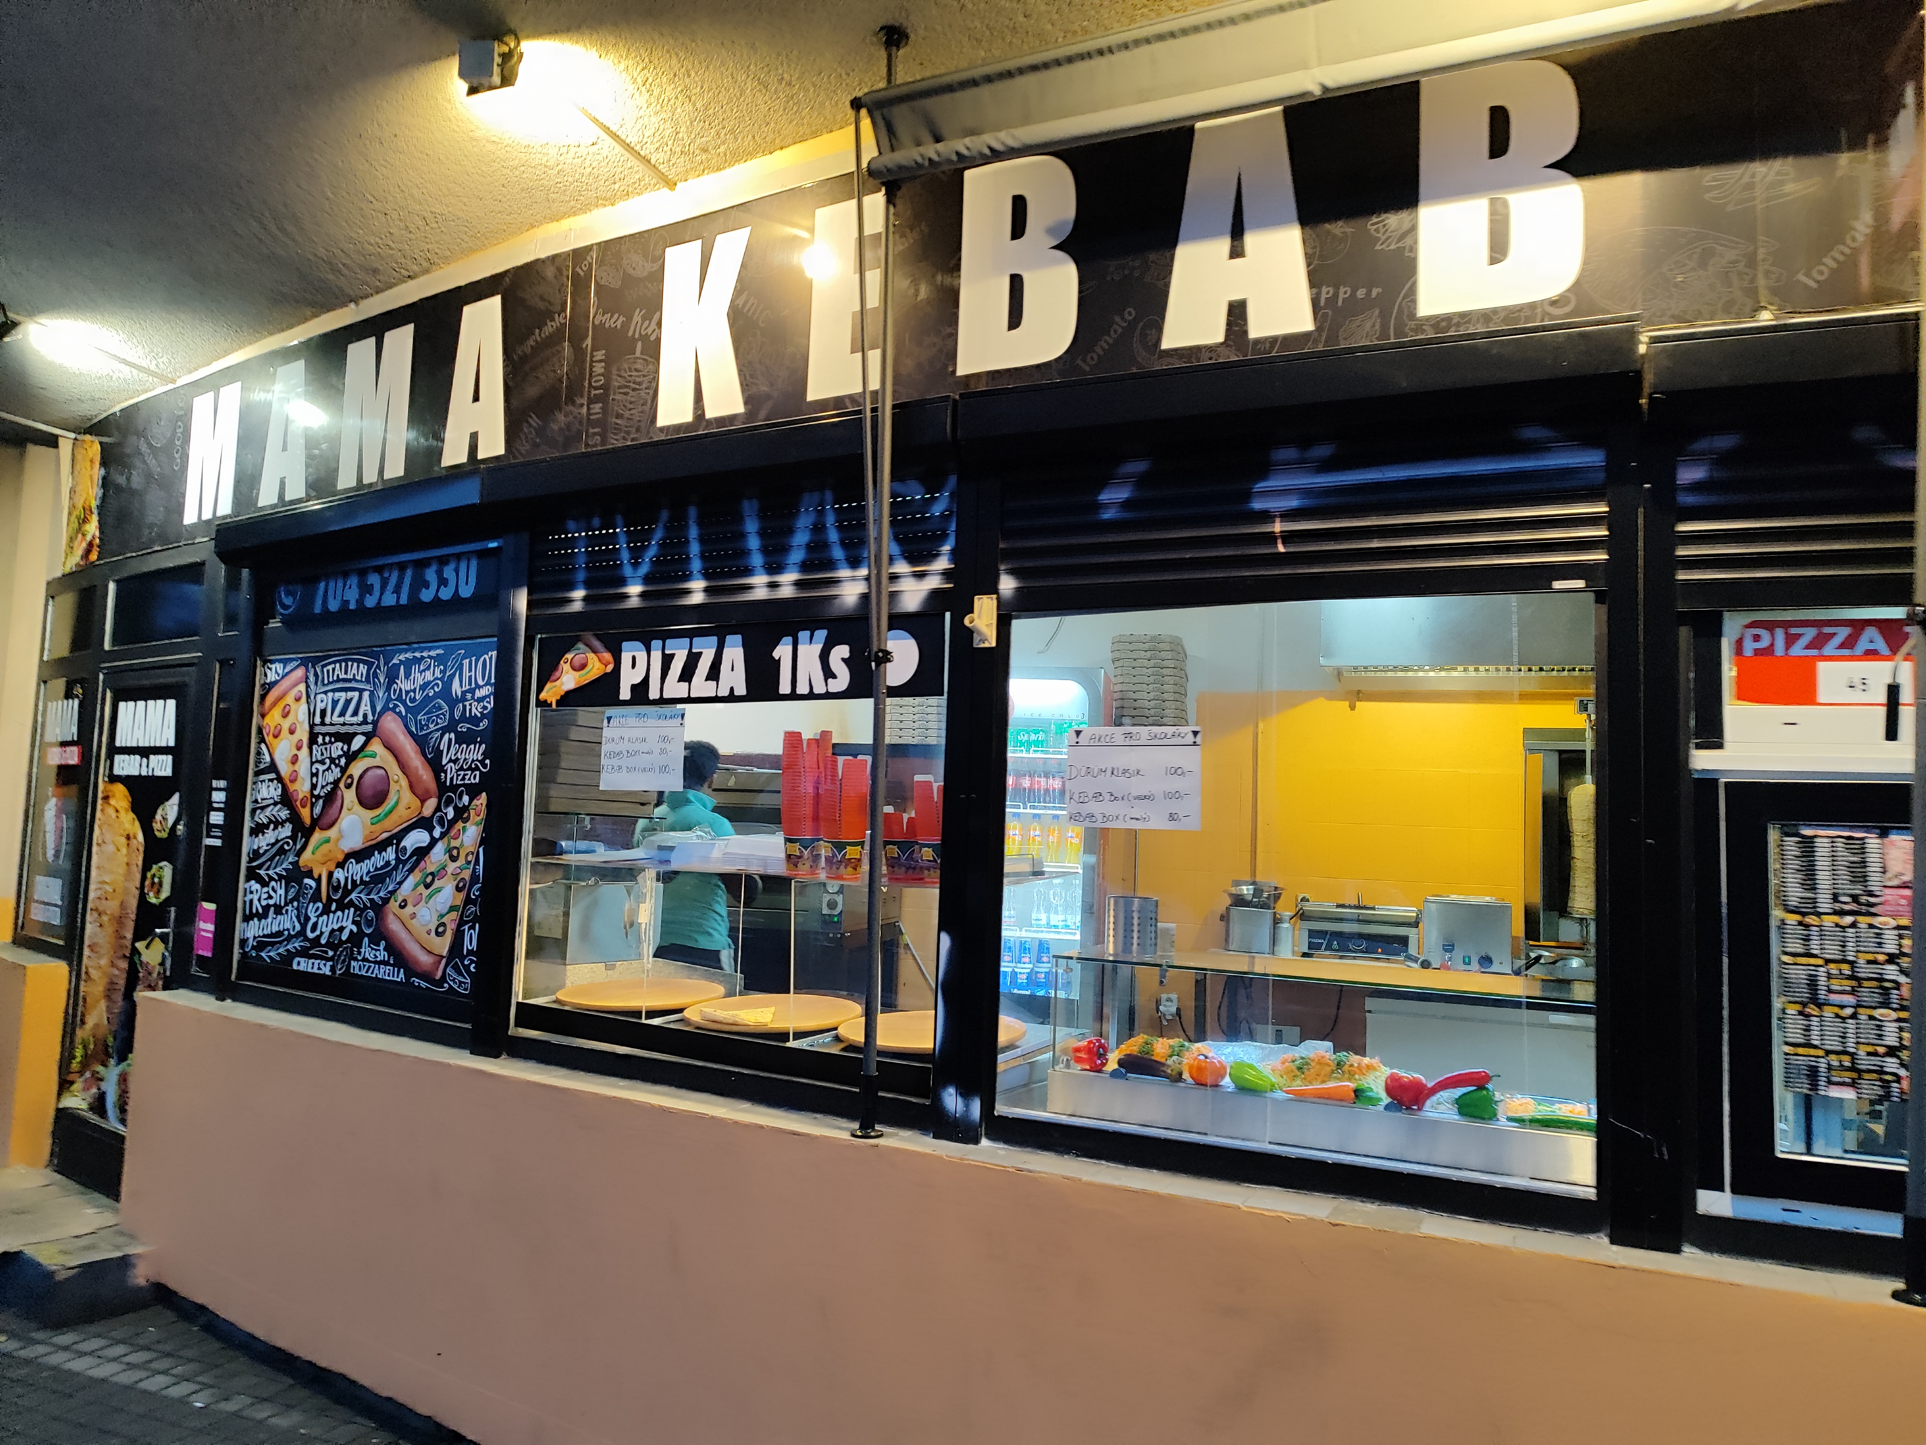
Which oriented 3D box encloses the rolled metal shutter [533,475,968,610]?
[{"bbox_3d":[-0.614,-0.417,3.421,1.400,0.305,0.080,0,-4,31],"label":"rolled metal shutter"}]

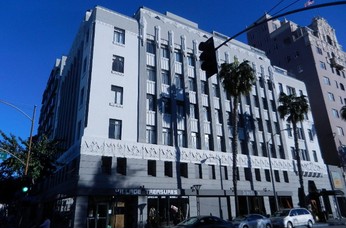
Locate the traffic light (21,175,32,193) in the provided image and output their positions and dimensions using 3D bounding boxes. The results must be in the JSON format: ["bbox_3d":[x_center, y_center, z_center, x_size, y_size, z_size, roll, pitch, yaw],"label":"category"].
[{"bbox_3d":[-9.314,4.418,15.900,0.360,1.070,0.350,11,-24,-30],"label":"traffic light"}]

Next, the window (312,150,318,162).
[{"bbox_3d":[22.471,6.726,39.371,0.825,1.910,0.220,11,-24,-29],"label":"window"}]

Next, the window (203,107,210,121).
[{"bbox_3d":[4.196,0.104,31.150,1.200,1.900,0.200,11,-24,-30],"label":"window"}]

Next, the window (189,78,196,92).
[{"bbox_3d":[2.502,-3.794,32.476,1.120,1.980,0.150,11,-24,-30],"label":"window"}]

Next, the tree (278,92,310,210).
[{"bbox_3d":[15.469,4.632,29.802,4.000,15.529,4.000,11,-24,-30],"label":"tree"}]

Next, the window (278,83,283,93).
[{"bbox_3d":[18.411,-4.063,42.596,0.980,2.050,0.150,11,-24,-30],"label":"window"}]

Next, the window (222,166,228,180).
[{"bbox_3d":[6.456,7.340,31.150,0.990,1.650,0.200,11,-23,-30],"label":"window"}]

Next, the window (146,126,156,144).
[{"bbox_3d":[-2.300,2.117,25.530,1.085,1.888,0.220,11,-24,-29],"label":"window"}]

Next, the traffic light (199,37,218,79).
[{"bbox_3d":[1.179,-1.888,8.359,0.420,1.240,0.560,8,-23,-24],"label":"traffic light"}]

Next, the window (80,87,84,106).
[{"bbox_3d":[-9.656,-1.800,26.785,0.200,2.000,1.250,11,-23,-30],"label":"window"}]

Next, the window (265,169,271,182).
[{"bbox_3d":[12.240,8.001,32.231,0.868,1.519,0.220,11,-24,-29],"label":"window"}]

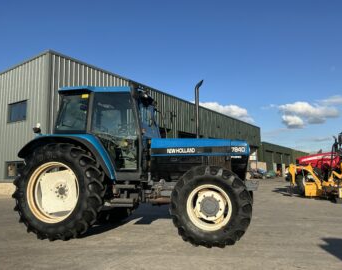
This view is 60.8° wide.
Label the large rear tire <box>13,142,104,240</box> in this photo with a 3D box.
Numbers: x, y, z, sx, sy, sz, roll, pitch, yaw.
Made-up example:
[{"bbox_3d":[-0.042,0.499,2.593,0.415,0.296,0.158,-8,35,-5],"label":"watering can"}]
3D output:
[{"bbox_3d":[-1.924,0.974,5.029,1.635,1.630,0.450,-2,-6,15],"label":"large rear tire"}]

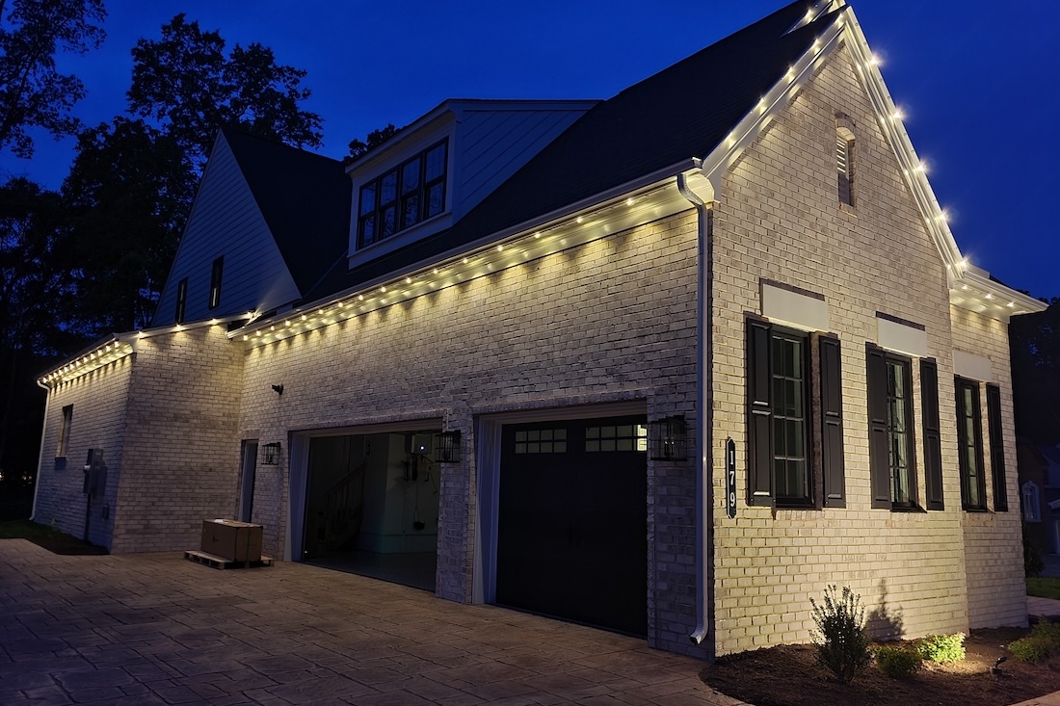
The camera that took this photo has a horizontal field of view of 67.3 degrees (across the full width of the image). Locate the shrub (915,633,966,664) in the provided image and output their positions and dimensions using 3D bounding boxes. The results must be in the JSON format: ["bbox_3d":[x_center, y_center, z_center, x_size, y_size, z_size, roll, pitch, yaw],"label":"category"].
[{"bbox_3d":[3.949,2.833,7.650,0.460,0.280,0.450,9,-12,-38],"label":"shrub"}]

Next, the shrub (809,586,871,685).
[{"bbox_3d":[2.525,2.286,6.480,0.470,0.760,0.470,9,-12,-37],"label":"shrub"}]

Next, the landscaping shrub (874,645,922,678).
[{"bbox_3d":[3.147,2.638,6.780,0.390,0.260,0.380,9,-12,-37],"label":"landscaping shrub"}]

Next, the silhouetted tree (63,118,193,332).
[{"bbox_3d":[-15.160,-2.433,30.000,5.600,13.000,5.600,7,-11,-26],"label":"silhouetted tree"}]

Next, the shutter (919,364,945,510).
[{"bbox_3d":[4.574,0.925,9.076,0.370,1.700,0.040,9,-12,-38],"label":"shutter"}]

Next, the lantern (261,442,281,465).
[{"bbox_3d":[-4.478,1.750,13.844,0.290,0.380,0.210,9,-12,-38],"label":"lantern"}]

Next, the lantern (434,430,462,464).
[{"bbox_3d":[-1.003,1.163,9.832,0.240,0.380,0.220,9,-12,-37],"label":"lantern"}]

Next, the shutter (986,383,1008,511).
[{"bbox_3d":[6.245,1.276,10.650,0.380,1.690,0.050,9,-12,-37],"label":"shutter"}]

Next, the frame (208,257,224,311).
[{"bbox_3d":[-7.268,-1.618,18.456,0.100,1.200,0.740,10,-12,-38],"label":"frame"}]

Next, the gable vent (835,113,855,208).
[{"bbox_3d":[3.378,-2.049,8.620,0.370,0.980,0.100,9,-12,-38],"label":"gable vent"}]

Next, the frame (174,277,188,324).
[{"bbox_3d":[-8.966,-1.334,20.535,0.100,1.200,0.750,10,-12,-38],"label":"frame"}]

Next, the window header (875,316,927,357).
[{"bbox_3d":[4.166,-0.156,8.899,1.100,0.320,0.050,9,-12,-38],"label":"window header"}]

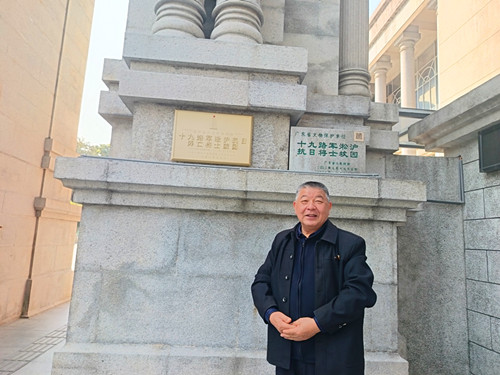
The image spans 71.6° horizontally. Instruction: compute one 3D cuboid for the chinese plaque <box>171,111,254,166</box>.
[{"bbox_3d":[-0.292,-0.390,2.756,0.620,0.410,0.035,3,-8,-4],"label":"chinese plaque"}]

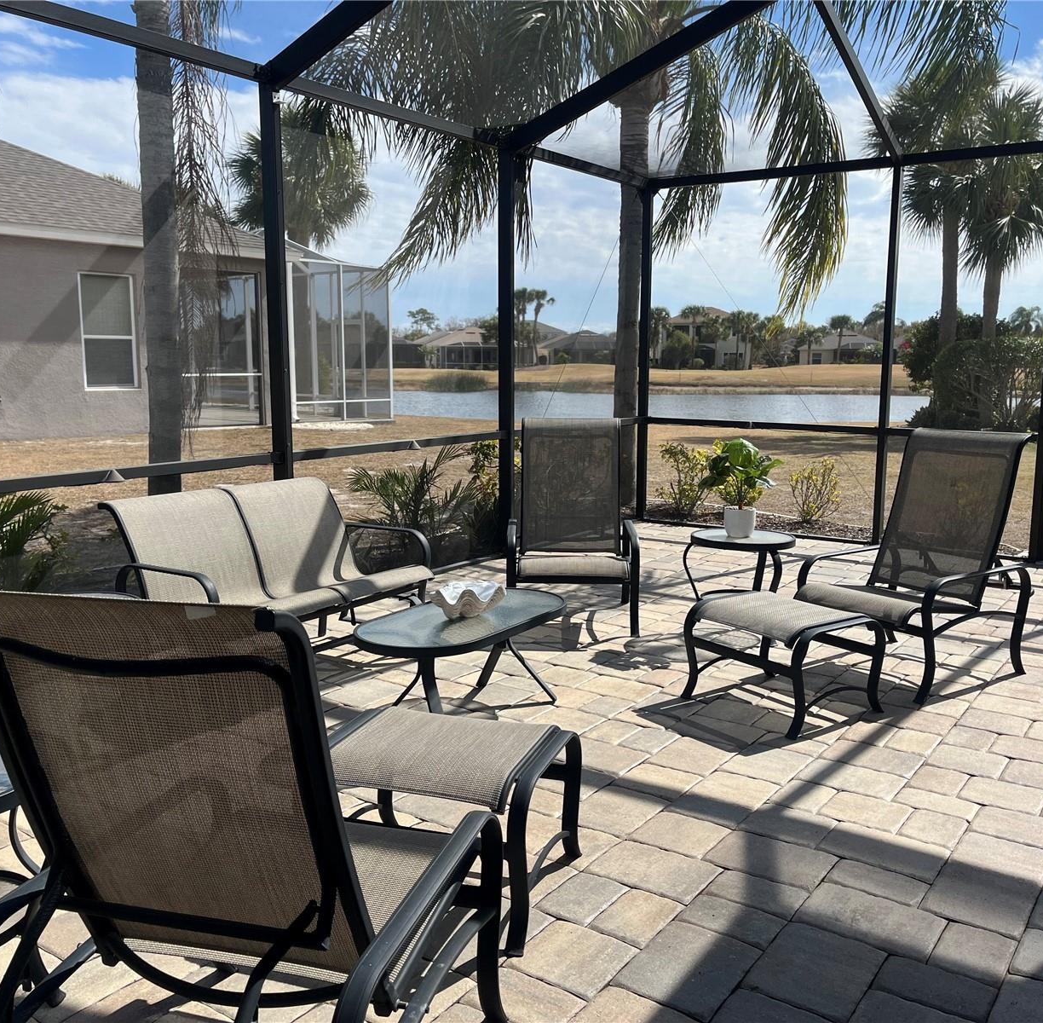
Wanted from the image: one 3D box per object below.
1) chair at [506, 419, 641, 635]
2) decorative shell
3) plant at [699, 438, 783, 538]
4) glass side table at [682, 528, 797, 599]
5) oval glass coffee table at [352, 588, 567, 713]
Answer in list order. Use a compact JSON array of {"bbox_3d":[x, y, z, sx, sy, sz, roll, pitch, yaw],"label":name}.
[{"bbox_3d":[0.278,0.057,5.460,0.680,1.055,0.850,0,9,2],"label":"chair"},{"bbox_3d":[-0.208,0.334,3.947,0.280,0.120,0.190,0,9,-3],"label":"decorative shell"},{"bbox_3d":[1.101,-0.119,5.112,0.410,0.490,0.380,2,9,12],"label":"plant"},{"bbox_3d":[1.099,0.384,5.131,0.530,0.510,0.530,2,9,11],"label":"glass side table"},{"bbox_3d":[-0.207,0.602,3.965,0.515,0.415,1.010,6,10,33],"label":"oval glass coffee table"}]

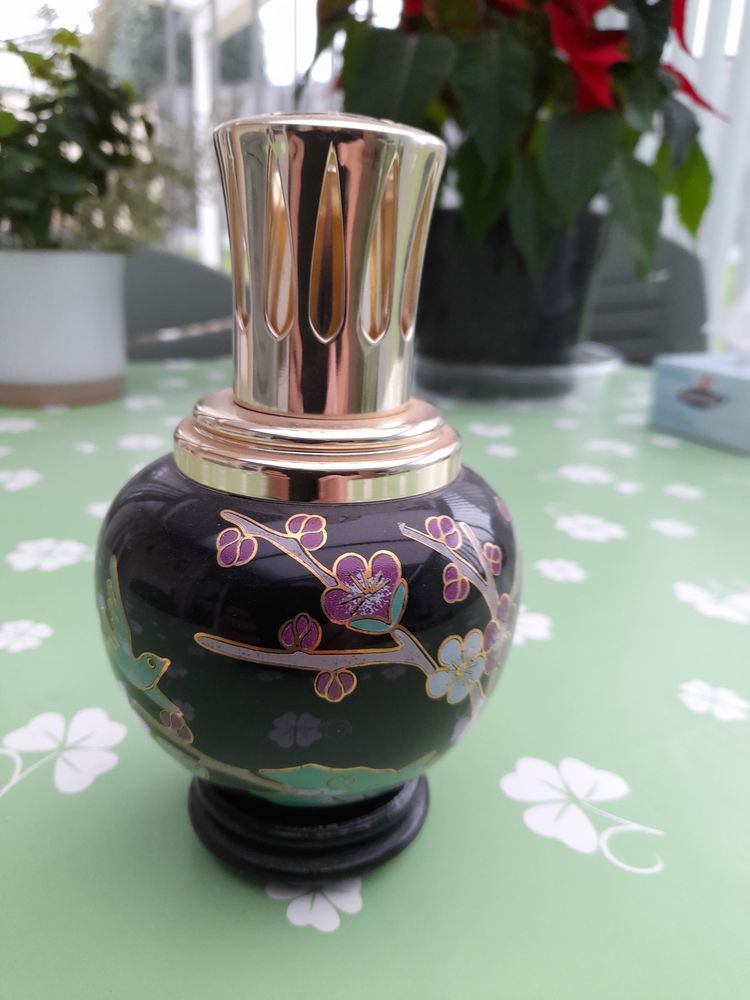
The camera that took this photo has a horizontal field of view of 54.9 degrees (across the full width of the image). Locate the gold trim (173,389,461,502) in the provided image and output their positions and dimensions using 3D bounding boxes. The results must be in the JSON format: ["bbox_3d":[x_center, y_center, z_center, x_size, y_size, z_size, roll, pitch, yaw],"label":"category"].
[{"bbox_3d":[-0.013,-0.016,0.166,0.066,0.014,0.066,3,17,0],"label":"gold trim"}]

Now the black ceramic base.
[{"bbox_3d":[-0.018,0.073,0.194,0.064,0.014,0.064,3,17,0],"label":"black ceramic base"}]

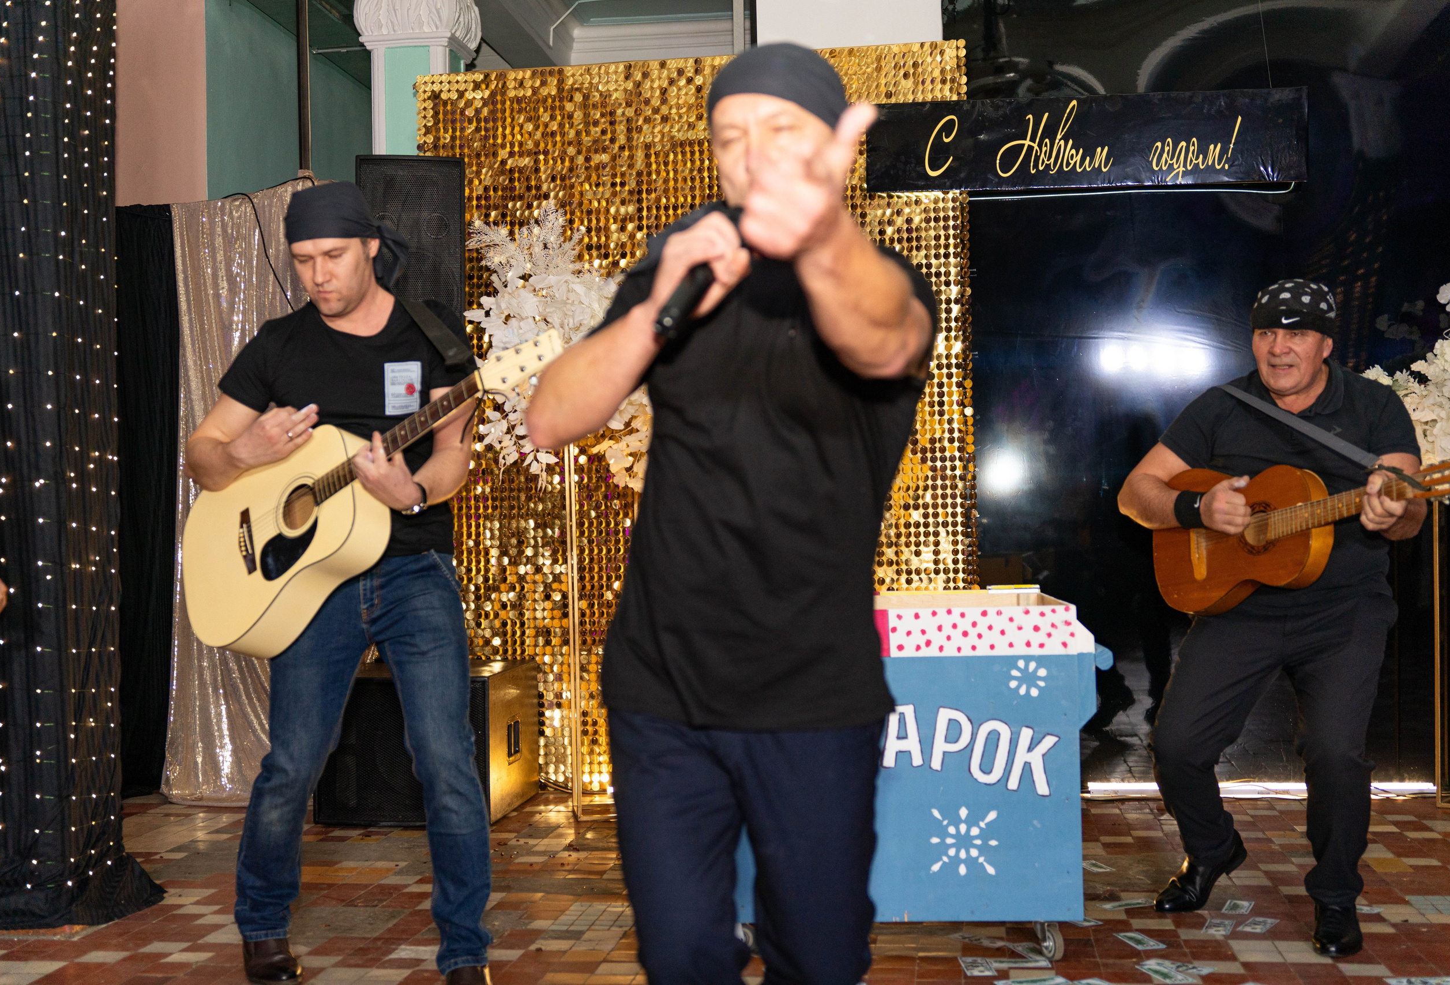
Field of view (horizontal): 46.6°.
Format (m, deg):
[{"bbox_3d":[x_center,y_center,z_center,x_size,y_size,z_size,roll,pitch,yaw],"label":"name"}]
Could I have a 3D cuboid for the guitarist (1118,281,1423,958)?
[{"bbox_3d":[1.300,0.278,4.007,0.707,1.530,0.646,-2,-1,18],"label":"guitarist"}]

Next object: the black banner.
[{"bbox_3d":[1.259,-1.228,5.913,1.525,0.328,0.061,-1,-1,7],"label":"black banner"}]

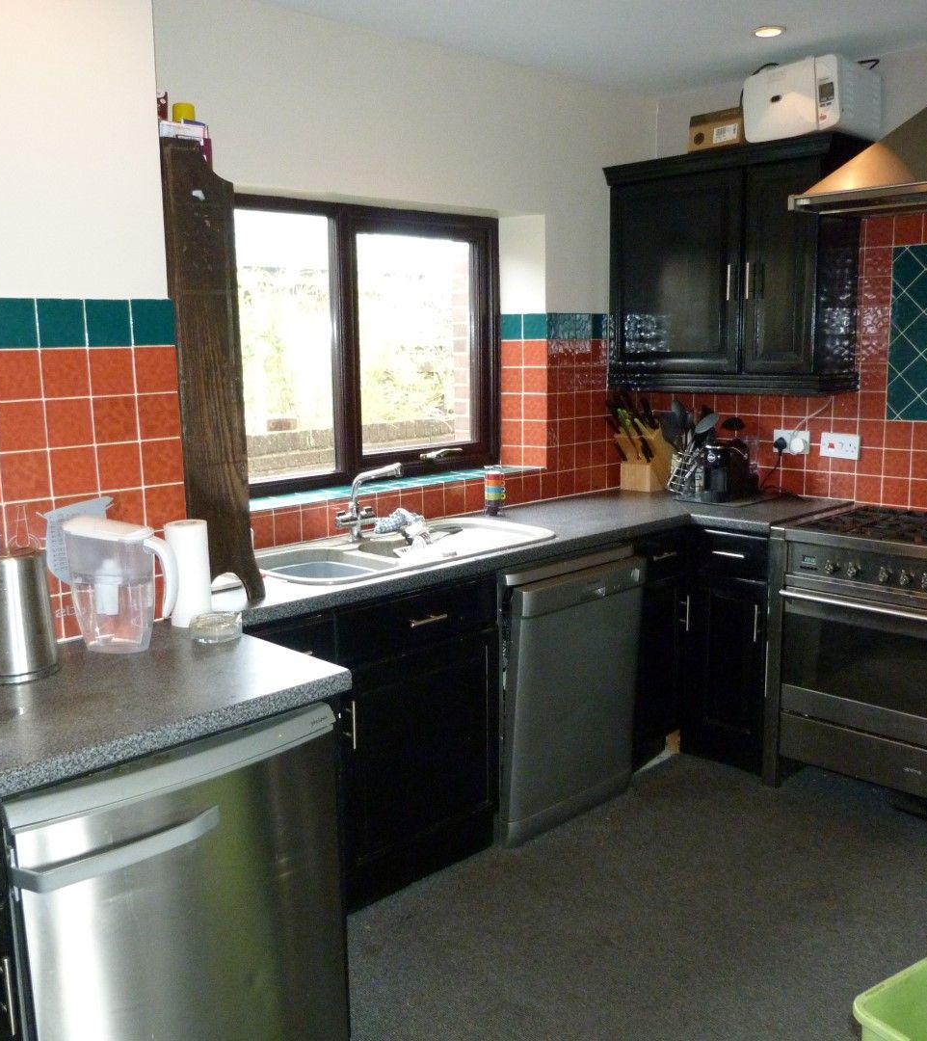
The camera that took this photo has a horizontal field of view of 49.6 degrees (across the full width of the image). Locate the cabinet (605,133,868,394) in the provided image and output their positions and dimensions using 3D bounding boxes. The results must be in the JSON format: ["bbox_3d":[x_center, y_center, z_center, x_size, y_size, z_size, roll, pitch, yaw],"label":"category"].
[{"bbox_3d":[1.016,-0.922,3.792,0.360,0.850,0.940,-10,14,-42],"label":"cabinet"}]

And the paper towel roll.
[{"bbox_3d":[-0.619,0.119,2.253,0.090,0.228,0.090,-1,10,0],"label":"paper towel roll"}]

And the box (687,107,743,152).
[{"bbox_3d":[0.985,-1.400,3.657,0.230,0.140,0.215,-10,14,-42],"label":"box"}]

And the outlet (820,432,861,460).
[{"bbox_3d":[1.414,-0.278,3.757,0.015,0.087,0.147,-10,14,-43],"label":"outlet"}]

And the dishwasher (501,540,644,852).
[{"bbox_3d":[0.156,0.507,3.355,0.600,0.845,0.620,-10,14,-42],"label":"dishwasher"}]

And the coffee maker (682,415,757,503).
[{"bbox_3d":[1.028,-0.204,3.855,0.145,0.230,0.320,5,12,33],"label":"coffee maker"}]

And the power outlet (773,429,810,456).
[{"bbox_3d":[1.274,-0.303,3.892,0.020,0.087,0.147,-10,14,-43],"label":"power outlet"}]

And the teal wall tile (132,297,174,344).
[{"bbox_3d":[-0.684,-0.434,2.203,0.096,0.098,0.008,-11,14,-44],"label":"teal wall tile"}]

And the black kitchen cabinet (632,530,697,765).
[{"bbox_3d":[0.494,0.421,3.703,0.355,0.840,0.570,-10,13,-43],"label":"black kitchen cabinet"}]

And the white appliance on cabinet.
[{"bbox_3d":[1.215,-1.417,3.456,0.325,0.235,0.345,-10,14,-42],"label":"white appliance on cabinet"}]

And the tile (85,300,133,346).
[{"bbox_3d":[-0.759,-0.421,2.143,0.100,0.100,0.008,-10,14,-42],"label":"tile"}]

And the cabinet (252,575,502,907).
[{"bbox_3d":[-0.406,0.588,2.829,0.855,0.840,0.590,-10,13,-43],"label":"cabinet"}]

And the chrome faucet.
[{"bbox_3d":[-0.273,-0.051,3.033,0.165,0.250,0.240,-10,13,-43],"label":"chrome faucet"}]

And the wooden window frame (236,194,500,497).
[{"bbox_3d":[-0.373,-0.611,3.589,1.360,0.995,0.080,-10,14,-42],"label":"wooden window frame"}]

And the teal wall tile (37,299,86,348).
[{"bbox_3d":[-0.833,-0.408,2.075,0.100,0.100,0.008,-10,14,-42],"label":"teal wall tile"}]

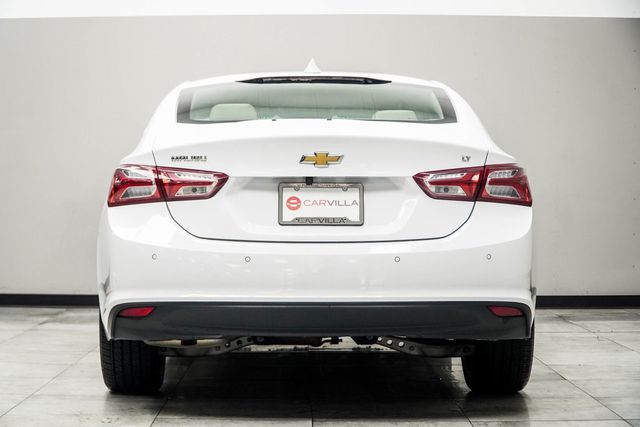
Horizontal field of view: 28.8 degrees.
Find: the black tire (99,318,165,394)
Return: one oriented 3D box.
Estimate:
[{"bbox_3d":[-0.813,0.468,5.538,0.238,0.675,0.676,0,1,-1],"label":"black tire"}]

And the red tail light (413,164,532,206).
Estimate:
[{"bbox_3d":[0.581,-0.110,4.731,0.490,0.165,0.360,0,1,-1],"label":"red tail light"}]

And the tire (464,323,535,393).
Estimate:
[{"bbox_3d":[0.777,0.468,5.574,0.238,0.675,0.676,0,1,-1],"label":"tire"}]

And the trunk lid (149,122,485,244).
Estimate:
[{"bbox_3d":[0.001,-0.122,4.718,1.270,0.450,0.500,0,1,-1],"label":"trunk lid"}]

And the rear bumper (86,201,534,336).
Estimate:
[{"bbox_3d":[-0.001,0.234,4.798,1.820,0.555,0.710,0,1,-1],"label":"rear bumper"}]

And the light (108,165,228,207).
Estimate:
[{"bbox_3d":[-0.579,-0.110,4.704,0.490,0.165,0.360,0,1,-1],"label":"light"}]

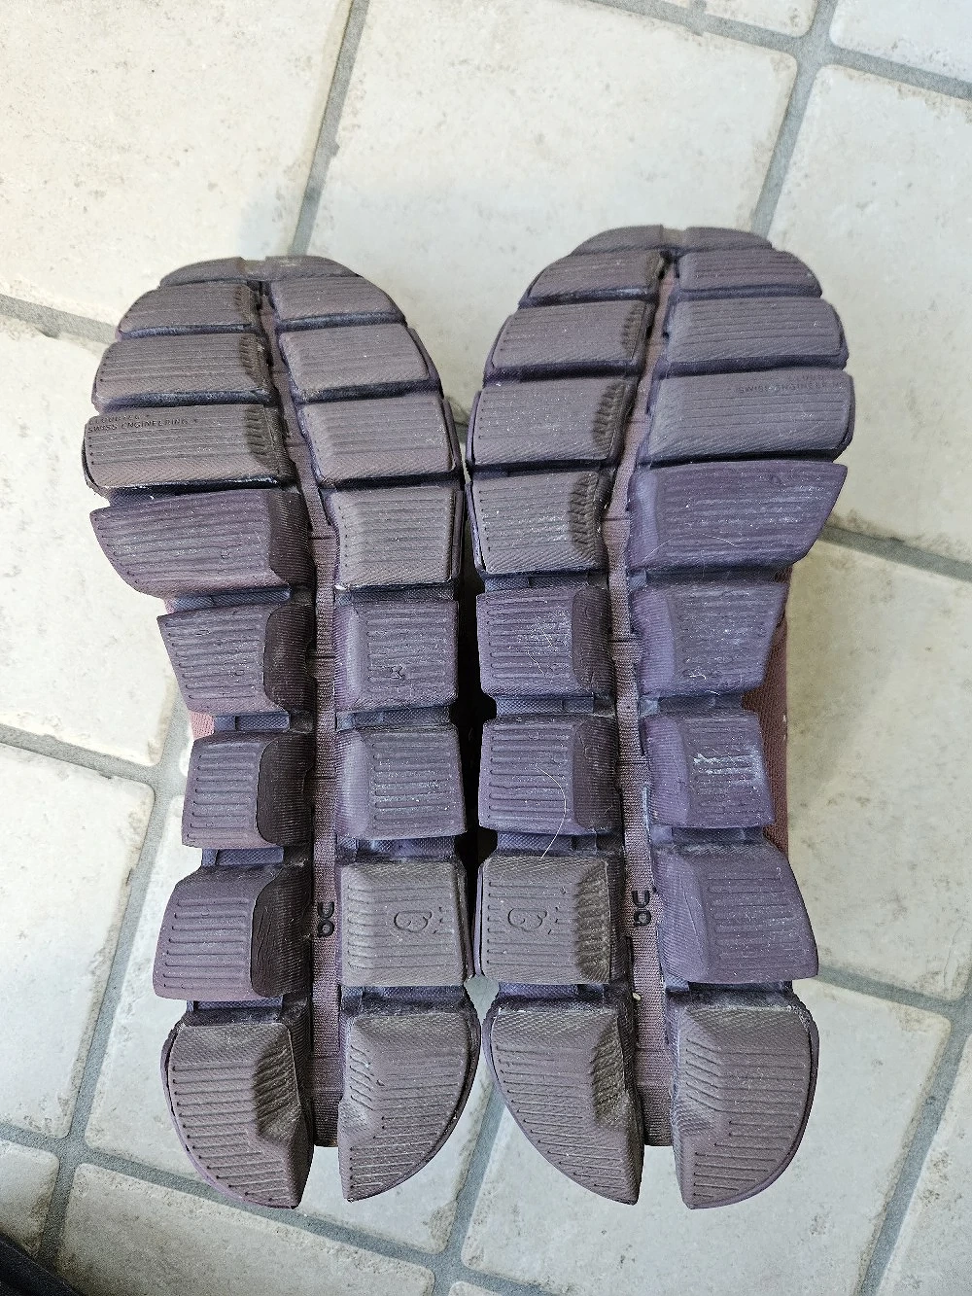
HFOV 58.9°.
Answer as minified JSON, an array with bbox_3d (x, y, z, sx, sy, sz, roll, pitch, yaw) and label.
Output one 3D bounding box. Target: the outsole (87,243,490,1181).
[{"bbox_3d":[-0.054,0.019,0.259,0.108,0.046,0.273,-5,86,3],"label":"outsole"}]

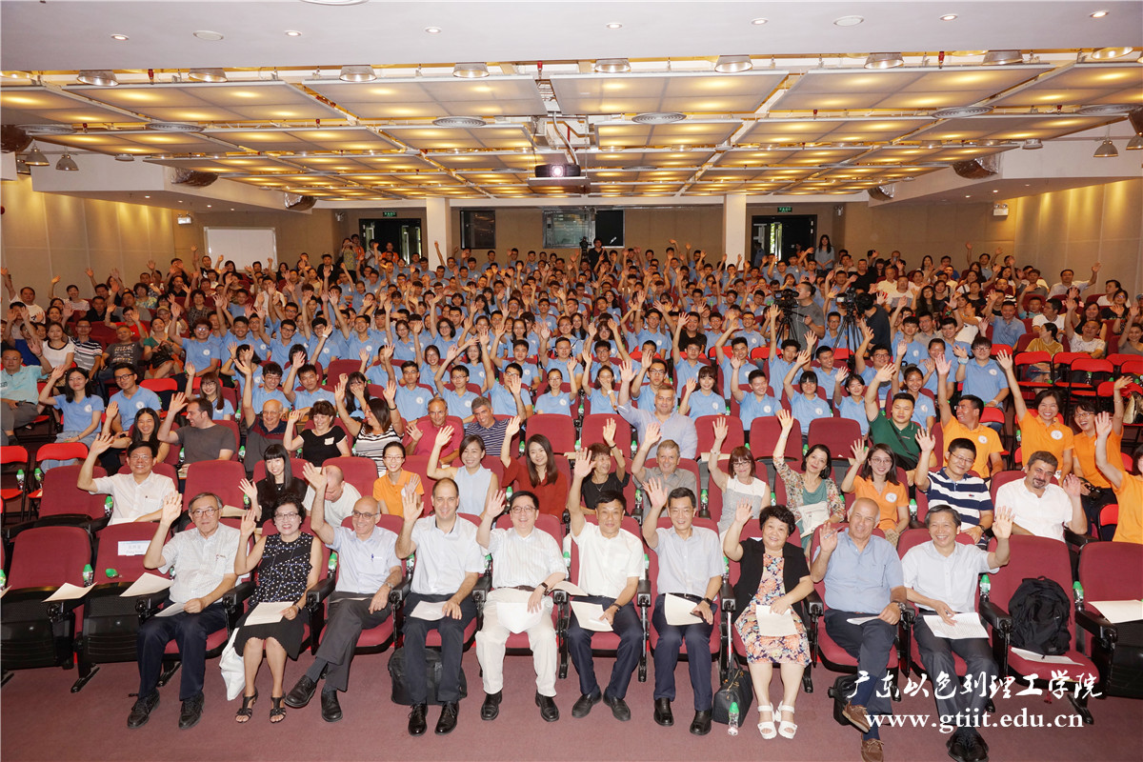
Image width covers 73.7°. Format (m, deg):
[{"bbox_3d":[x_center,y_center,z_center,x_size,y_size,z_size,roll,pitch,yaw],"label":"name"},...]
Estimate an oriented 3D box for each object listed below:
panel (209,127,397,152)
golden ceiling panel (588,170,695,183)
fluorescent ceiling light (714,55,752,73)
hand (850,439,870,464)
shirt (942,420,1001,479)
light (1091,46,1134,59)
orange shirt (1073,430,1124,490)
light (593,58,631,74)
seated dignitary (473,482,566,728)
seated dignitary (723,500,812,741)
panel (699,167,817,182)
[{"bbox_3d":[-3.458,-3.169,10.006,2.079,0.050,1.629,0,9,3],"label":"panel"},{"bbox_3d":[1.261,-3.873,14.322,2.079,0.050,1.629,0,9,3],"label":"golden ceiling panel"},{"bbox_3d":[1.438,-2.854,6.758,0.320,0.170,0.320,0,8,3],"label":"fluorescent ceiling light"},{"bbox_3d":[2.118,0.515,5.600,0.130,0.185,0.075,2,9,19],"label":"hand"},{"bbox_3d":[3.493,0.608,6.617,0.520,0.550,0.280,1,9,8],"label":"shirt"},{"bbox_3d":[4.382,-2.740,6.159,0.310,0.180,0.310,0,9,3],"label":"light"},{"bbox_3d":[4.559,0.672,6.600,0.410,0.520,0.260,3,9,25],"label":"orange shirt"},{"bbox_3d":[0.372,-2.875,6.810,0.320,0.170,0.320,0,8,3],"label":"light"},{"bbox_3d":[-0.310,1.339,4.887,0.580,1.260,0.870,0,8,0],"label":"seated dignitary"},{"bbox_3d":[1.220,1.407,4.762,0.540,1.260,0.780,1,8,10],"label":"seated dignitary"},{"bbox_3d":[3.641,-4.037,14.759,2.220,0.070,1.830,0,8,3],"label":"panel"}]

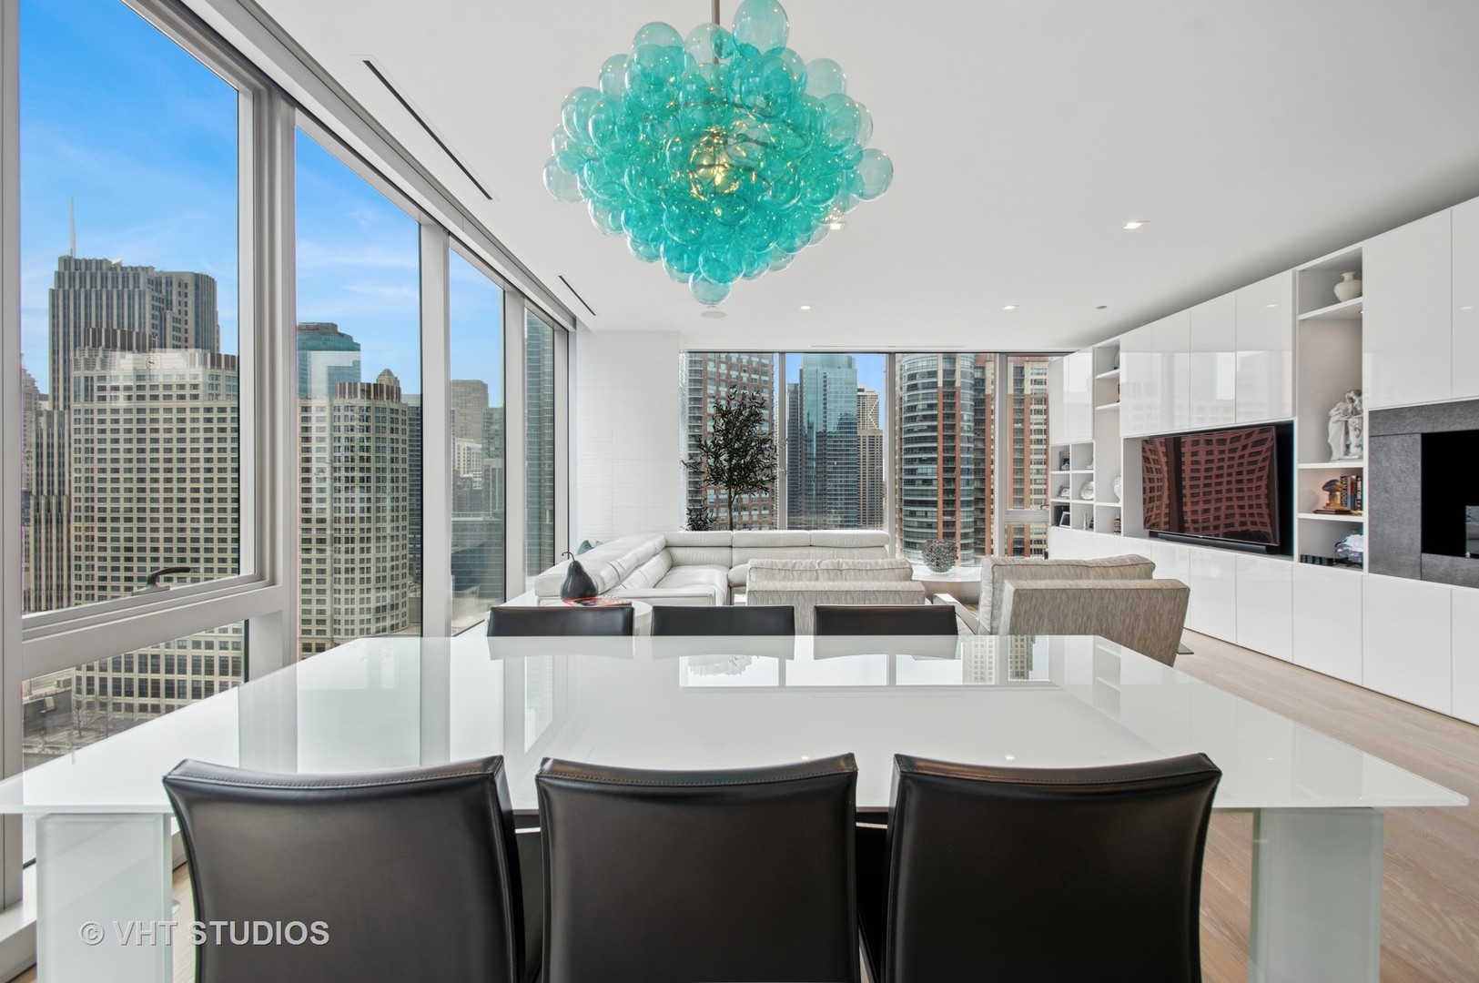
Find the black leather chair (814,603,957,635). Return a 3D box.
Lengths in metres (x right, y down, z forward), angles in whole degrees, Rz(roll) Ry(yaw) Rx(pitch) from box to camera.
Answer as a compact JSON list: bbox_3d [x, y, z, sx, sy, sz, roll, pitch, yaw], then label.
[{"bbox_3d":[0.481,0.793,1.810,0.460,0.830,0.530,0,1,0],"label":"black leather chair"}]

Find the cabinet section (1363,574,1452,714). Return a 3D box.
[{"bbox_3d":[3.867,0.807,3.367,0.460,0.666,0.457,0,0,1],"label":"cabinet section"}]

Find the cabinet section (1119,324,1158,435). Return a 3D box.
[{"bbox_3d":[3.900,-0.988,5.684,0.460,0.968,0.462,0,0,1],"label":"cabinet section"}]

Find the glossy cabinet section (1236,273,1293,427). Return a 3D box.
[{"bbox_3d":[3.880,-0.972,4.292,0.460,0.968,0.467,0,0,1],"label":"glossy cabinet section"}]

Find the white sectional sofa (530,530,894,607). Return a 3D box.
[{"bbox_3d":[0.164,0.770,4.590,2.550,0.790,2.600,0,1,0],"label":"white sectional sofa"}]

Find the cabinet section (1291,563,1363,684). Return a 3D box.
[{"bbox_3d":[3.874,0.802,3.827,0.460,0.666,0.457,0,0,1],"label":"cabinet section"}]

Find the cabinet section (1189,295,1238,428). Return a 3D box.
[{"bbox_3d":[3.887,-0.977,4.757,0.460,0.968,0.457,0,0,1],"label":"cabinet section"}]

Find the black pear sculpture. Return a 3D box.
[{"bbox_3d":[-0.809,0.428,3.100,0.185,0.245,0.185,0,1,0],"label":"black pear sculpture"}]

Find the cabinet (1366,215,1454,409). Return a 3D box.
[{"bbox_3d":[3.946,-0.987,3.445,0.450,1.015,0.460,0,1,0],"label":"cabinet"}]

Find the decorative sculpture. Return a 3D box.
[{"bbox_3d":[3.929,-0.419,3.940,0.190,0.480,0.270,0,1,0],"label":"decorative sculpture"}]

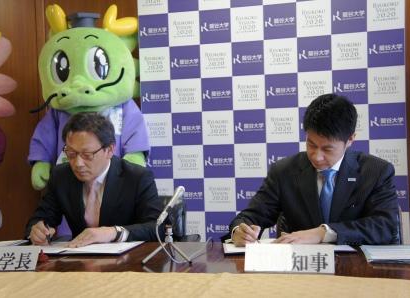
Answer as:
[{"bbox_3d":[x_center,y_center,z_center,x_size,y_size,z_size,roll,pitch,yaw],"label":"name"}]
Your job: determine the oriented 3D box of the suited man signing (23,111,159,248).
[{"bbox_3d":[-0.396,0.447,2.377,0.530,1.170,0.720,-1,1,20],"label":"suited man signing"}]

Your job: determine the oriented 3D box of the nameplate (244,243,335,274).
[{"bbox_3d":[0.225,0.288,1.690,0.237,0.076,0.055,-1,1,17],"label":"nameplate"}]

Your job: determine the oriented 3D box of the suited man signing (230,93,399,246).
[{"bbox_3d":[0.389,0.406,2.237,0.570,1.200,0.720,-1,1,17],"label":"suited man signing"}]

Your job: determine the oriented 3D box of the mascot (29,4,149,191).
[{"bbox_3d":[-0.529,0.177,3.023,0.580,1.700,0.560,-2,1,14],"label":"mascot"}]

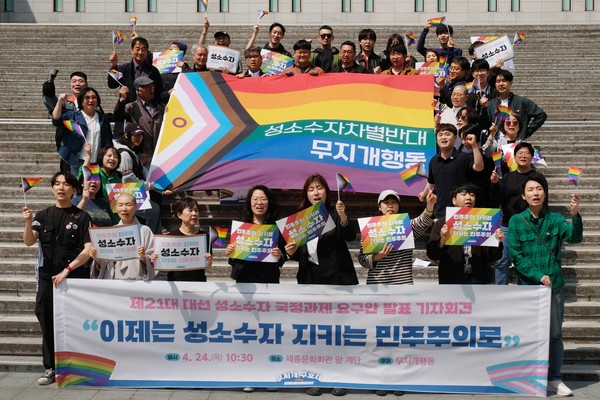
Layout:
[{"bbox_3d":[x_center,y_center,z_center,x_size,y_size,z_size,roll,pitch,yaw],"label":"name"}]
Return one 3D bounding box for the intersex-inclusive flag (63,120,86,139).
[{"bbox_3d":[-2.069,-0.650,9.000,0.200,0.160,0.060,-25,2,0],"label":"intersex-inclusive flag"}]

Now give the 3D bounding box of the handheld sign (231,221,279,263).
[{"bbox_3d":[-0.359,0.334,7.850,0.415,0.297,0.030,3,1,0],"label":"handheld sign"}]

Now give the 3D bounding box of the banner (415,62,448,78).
[{"bbox_3d":[1.604,-1.519,11.900,0.420,0.290,0.025,1,-3,0],"label":"banner"}]

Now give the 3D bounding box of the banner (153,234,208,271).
[{"bbox_3d":[-0.932,0.411,7.700,0.420,0.290,0.035,0,-3,0],"label":"banner"}]

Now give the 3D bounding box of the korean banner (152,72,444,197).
[{"bbox_3d":[0.013,-0.754,10.525,2.920,0.250,1.850,2,45,1],"label":"korean banner"}]

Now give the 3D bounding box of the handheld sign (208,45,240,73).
[{"bbox_3d":[-1.015,-1.851,13.000,0.420,0.300,0.020,8,5,-3],"label":"handheld sign"}]

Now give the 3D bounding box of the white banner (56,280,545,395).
[{"bbox_3d":[0.019,1.119,7.930,4.000,0.900,0.100,0,5,3],"label":"white banner"}]

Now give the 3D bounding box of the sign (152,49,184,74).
[{"bbox_3d":[-1.632,-1.706,12.200,0.410,0.290,0.030,-2,-3,0],"label":"sign"}]

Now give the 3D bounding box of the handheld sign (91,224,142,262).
[{"bbox_3d":[-1.450,0.335,7.750,0.410,0.290,0.035,-4,-3,0],"label":"handheld sign"}]

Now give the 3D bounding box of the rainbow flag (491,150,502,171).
[{"bbox_3d":[1.858,-0.374,9.300,0.120,0.160,0.040,1,6,11],"label":"rainbow flag"}]

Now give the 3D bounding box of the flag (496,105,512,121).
[{"bbox_3d":[2.101,-0.899,10.100,0.170,0.140,0.040,8,6,5],"label":"flag"}]

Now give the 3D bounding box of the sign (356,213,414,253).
[{"bbox_3d":[0.704,0.273,7.980,0.420,0.297,0.020,-8,-2,2],"label":"sign"}]

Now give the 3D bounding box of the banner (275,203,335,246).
[{"bbox_3d":[0.052,0.205,8.050,0.420,0.297,0.020,-25,17,2],"label":"banner"}]

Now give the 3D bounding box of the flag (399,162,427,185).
[{"bbox_3d":[0.910,-0.204,7.850,0.210,0.155,0.050,-25,2,-5],"label":"flag"}]

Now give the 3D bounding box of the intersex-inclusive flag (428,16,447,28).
[{"bbox_3d":[1.712,-2.208,12.200,0.210,0.140,0.050,-5,2,0],"label":"intersex-inclusive flag"}]

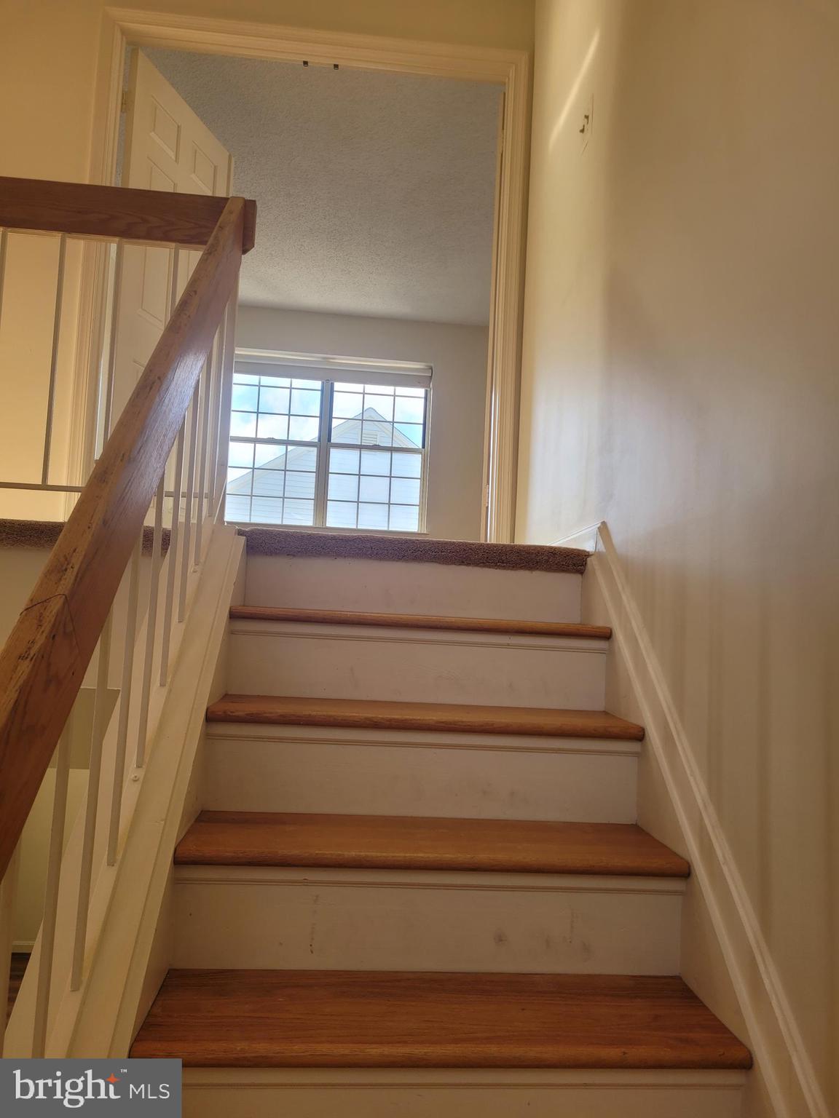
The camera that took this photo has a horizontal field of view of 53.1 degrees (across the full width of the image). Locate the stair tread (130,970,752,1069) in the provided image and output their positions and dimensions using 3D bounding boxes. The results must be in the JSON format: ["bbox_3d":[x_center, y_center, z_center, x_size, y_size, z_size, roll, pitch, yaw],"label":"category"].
[{"bbox_3d":[0.032,0.708,1.298,0.875,0.027,0.258,3,-4,-5],"label":"stair tread"}]

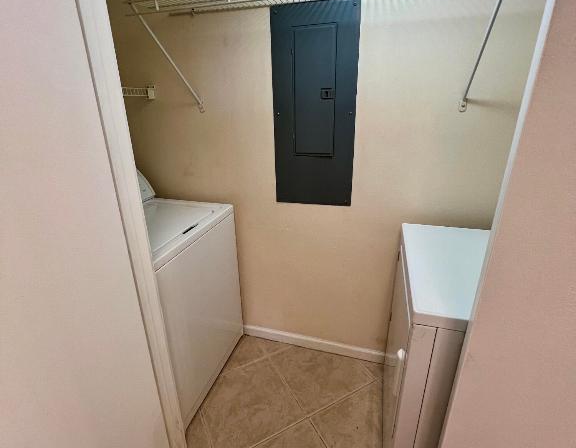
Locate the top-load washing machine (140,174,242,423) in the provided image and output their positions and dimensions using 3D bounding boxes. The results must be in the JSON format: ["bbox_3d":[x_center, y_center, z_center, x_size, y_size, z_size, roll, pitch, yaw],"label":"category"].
[{"bbox_3d":[-0.726,0.331,1.563,0.670,1.100,0.686,5,21,15],"label":"top-load washing machine"}]

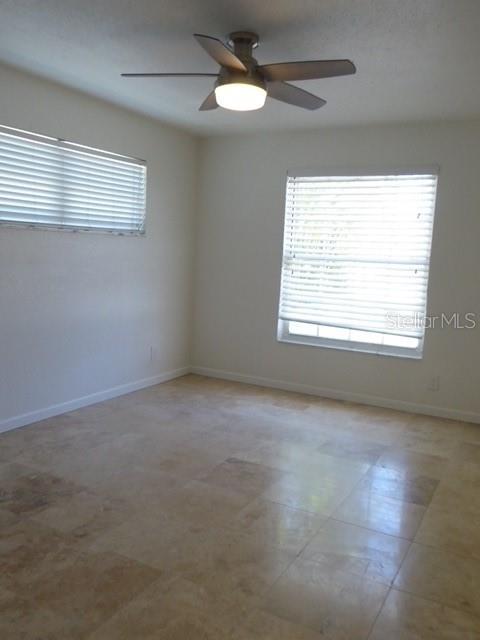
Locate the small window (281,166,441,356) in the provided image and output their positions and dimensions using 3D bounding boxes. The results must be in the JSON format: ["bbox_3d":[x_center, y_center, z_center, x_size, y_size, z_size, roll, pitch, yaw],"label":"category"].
[{"bbox_3d":[1.017,-0.619,4.814,1.330,1.400,0.060,7,8,28],"label":"small window"}]

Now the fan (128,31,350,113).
[{"bbox_3d":[0.041,-1.307,2.824,1.250,0.355,1.250,7,8,28],"label":"fan"}]

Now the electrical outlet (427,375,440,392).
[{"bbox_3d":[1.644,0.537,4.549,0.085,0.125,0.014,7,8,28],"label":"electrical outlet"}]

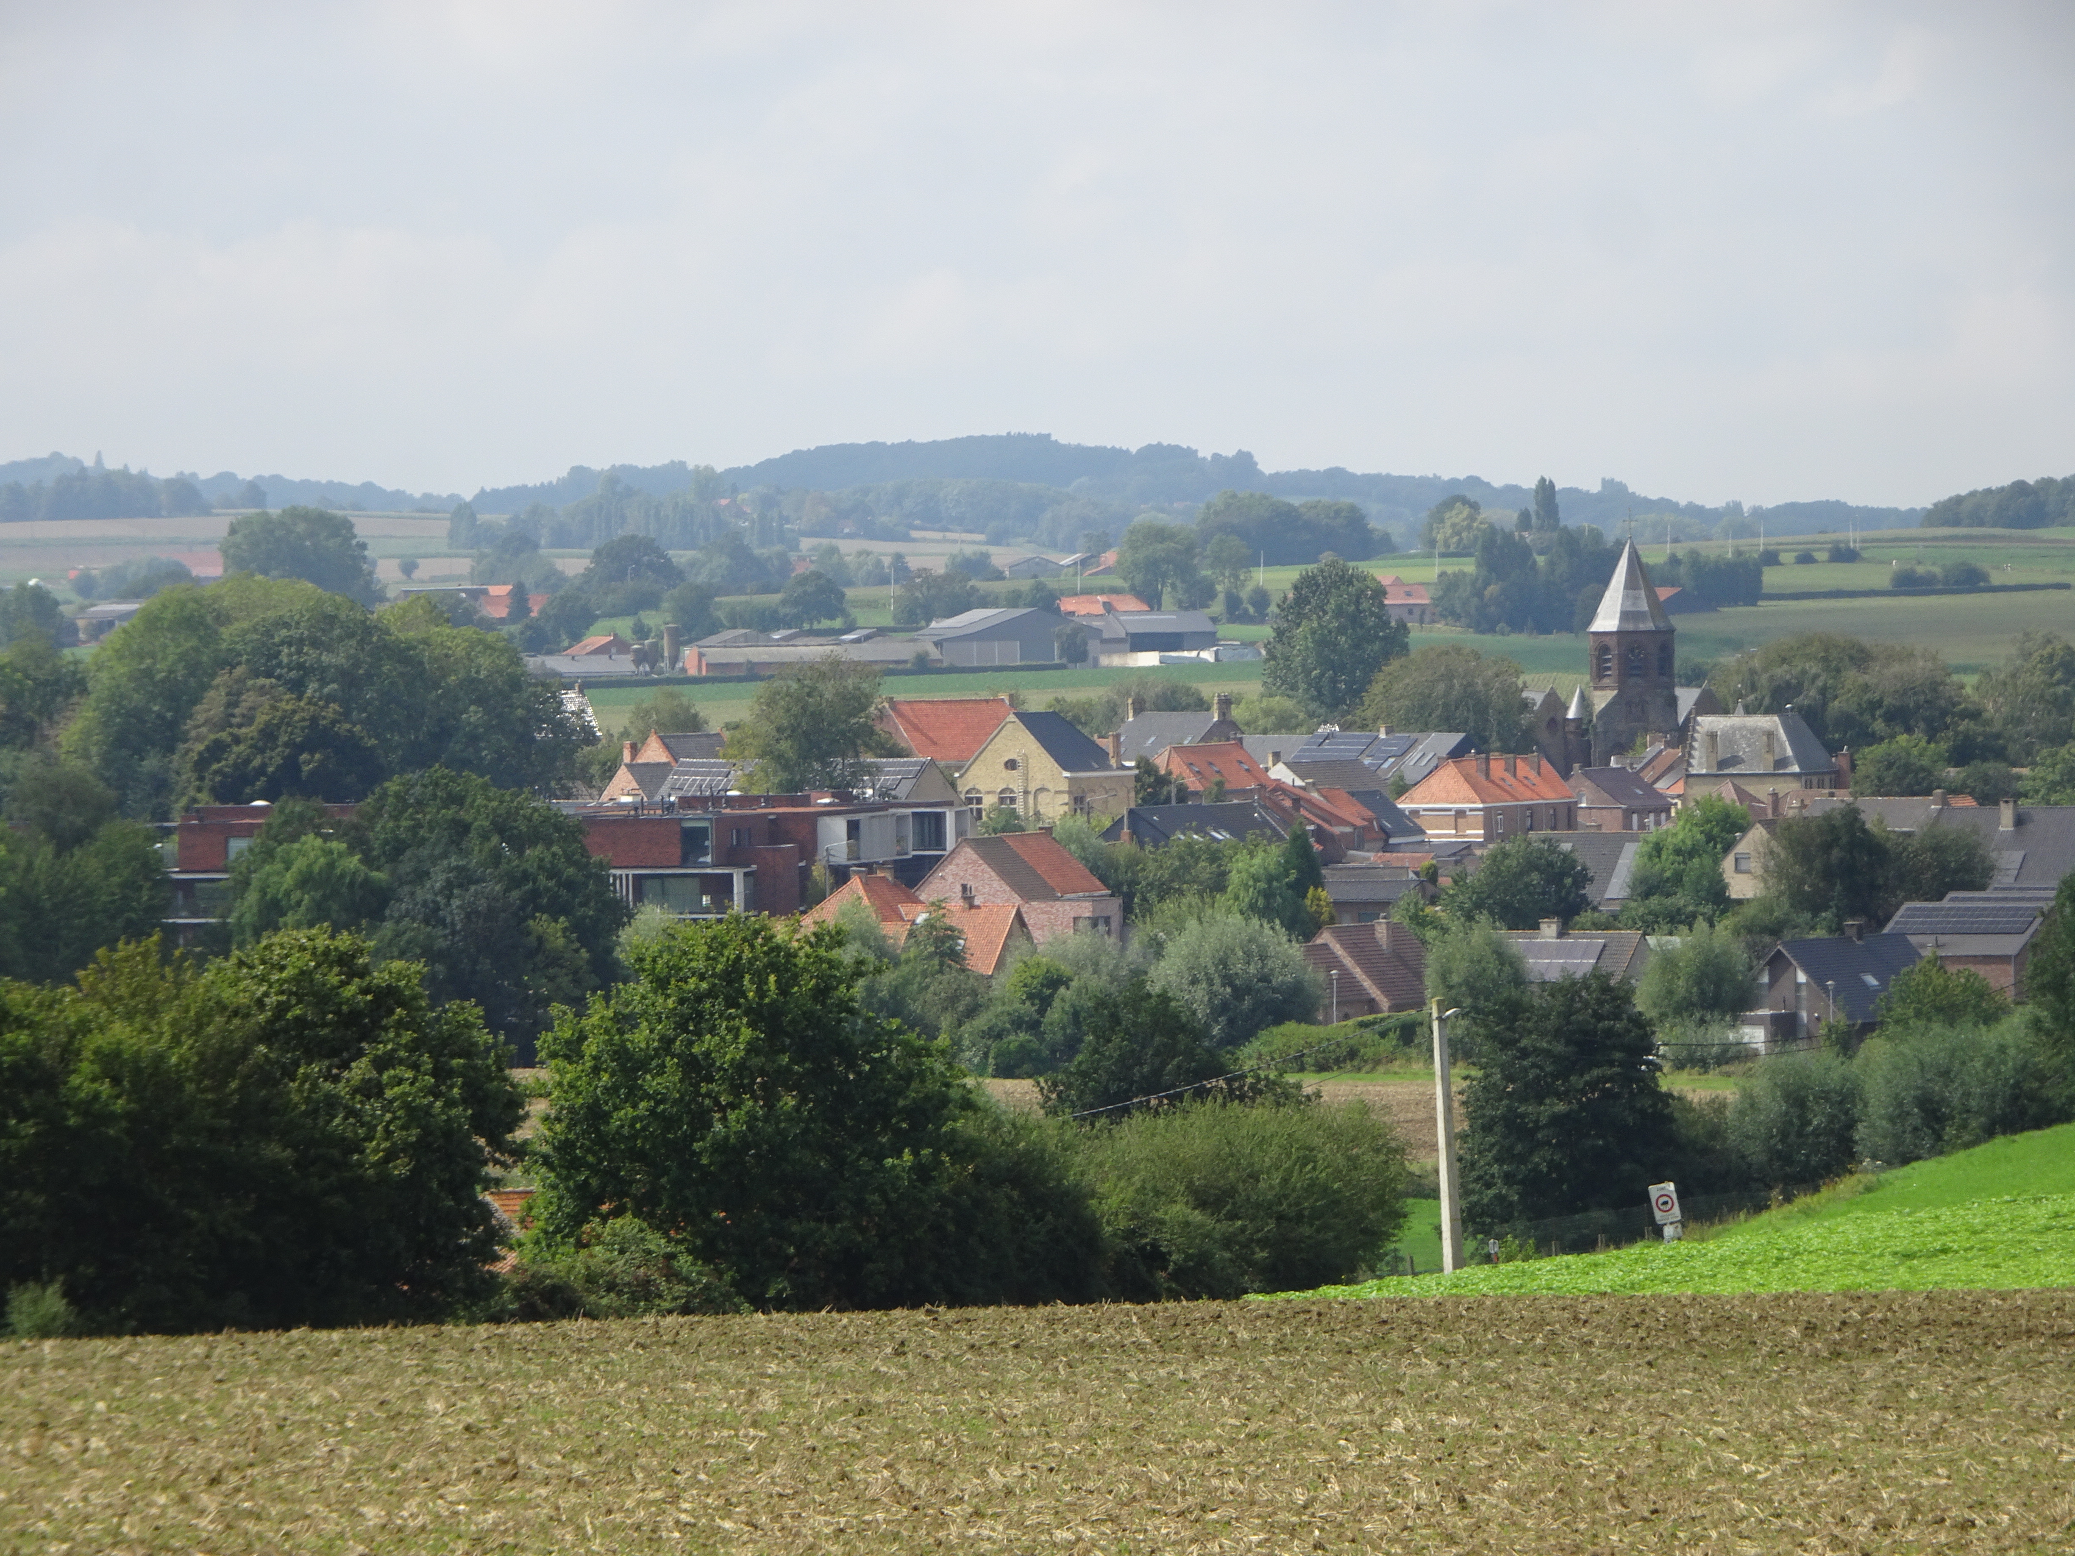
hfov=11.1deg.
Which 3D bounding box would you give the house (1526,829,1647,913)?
[{"bbox_3d":[36.554,7.538,715.077,11.000,7.800,10.000,1,1,26],"label":"house"}]

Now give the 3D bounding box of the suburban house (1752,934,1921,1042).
[{"bbox_3d":[46.166,12.551,612.065,9.200,6.600,12.500,1,1,34],"label":"suburban house"}]

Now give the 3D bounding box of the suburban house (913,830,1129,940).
[{"bbox_3d":[-1.968,7.527,710.095,10.000,7.500,10.500,0,2,33],"label":"suburban house"}]

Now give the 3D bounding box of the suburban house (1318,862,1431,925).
[{"bbox_3d":[23.917,8.586,755.048,9.000,4.900,8.500,1,1,25],"label":"suburban house"}]

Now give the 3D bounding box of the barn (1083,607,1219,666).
[{"bbox_3d":[16.700,-20.810,1570.000,16.500,7.990,12.500,-1,1,-19],"label":"barn"}]

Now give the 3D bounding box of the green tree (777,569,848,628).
[{"bbox_3d":[-33.670,-26.740,1600.000,10.700,9.480,10.700,-1,1,0],"label":"green tree"}]

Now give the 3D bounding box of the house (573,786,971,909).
[{"bbox_3d":[-18.958,5.073,703.000,14.000,8.200,28.000,0,2,32],"label":"house"}]

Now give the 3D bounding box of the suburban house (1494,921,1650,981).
[{"bbox_3d":[30.011,12.087,605.000,10.800,7.000,9.000,0,2,36],"label":"suburban house"}]

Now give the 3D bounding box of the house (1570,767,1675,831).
[{"bbox_3d":[48.200,3.260,900.082,8.000,8.300,9.200,1,1,26],"label":"house"}]

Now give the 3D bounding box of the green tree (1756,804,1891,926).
[{"bbox_3d":[51.014,6.972,690.138,8.596,10.700,8.596,-1,1,0],"label":"green tree"}]

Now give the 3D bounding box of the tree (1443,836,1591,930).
[{"bbox_3d":[30.754,8.094,685.087,9.300,8.800,8.800,0,1,0],"label":"tree"}]

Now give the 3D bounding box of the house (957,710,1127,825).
[{"bbox_3d":[0.460,-0.224,865.100,9.600,10.200,13.000,1,1,24],"label":"house"}]

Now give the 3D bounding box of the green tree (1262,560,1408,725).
[{"bbox_3d":[30.606,-12.711,1090.255,14.905,19.800,14.905,-1,1,0],"label":"green tree"}]

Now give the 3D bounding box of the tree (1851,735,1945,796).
[{"bbox_3d":[68.806,1.096,850.120,7.619,9.300,7.619,-1,1,0],"label":"tree"}]

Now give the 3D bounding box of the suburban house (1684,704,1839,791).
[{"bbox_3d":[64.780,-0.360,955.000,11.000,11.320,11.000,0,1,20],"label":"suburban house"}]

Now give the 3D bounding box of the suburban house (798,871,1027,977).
[{"bbox_3d":[-7.335,9.671,615.000,12.000,8.400,9.000,-1,1,23],"label":"suburban house"}]

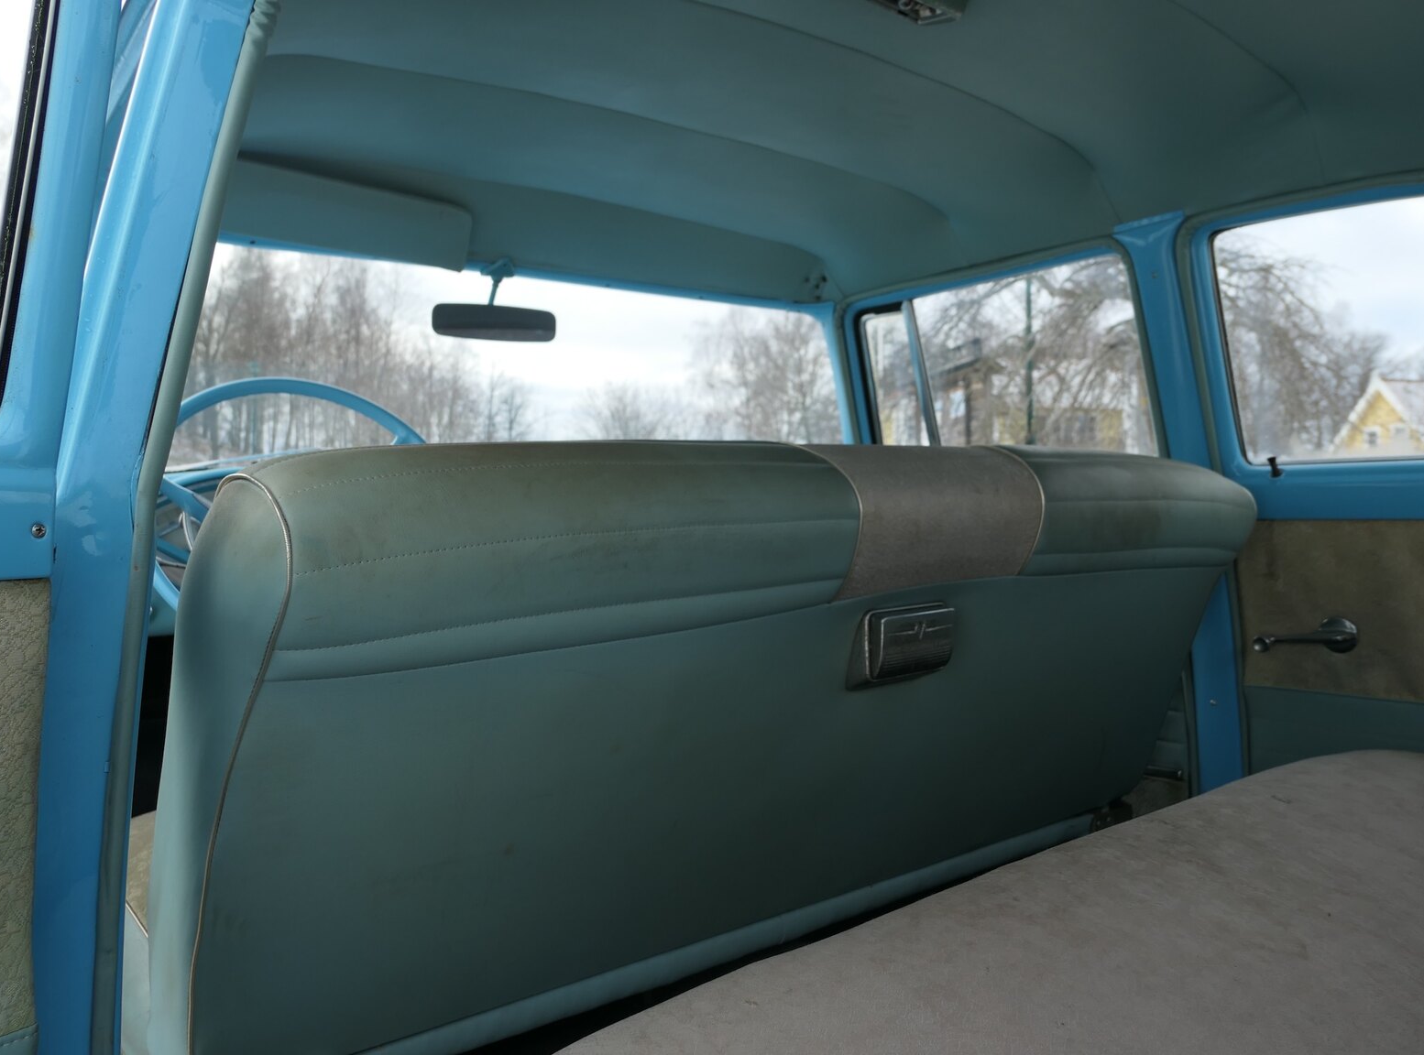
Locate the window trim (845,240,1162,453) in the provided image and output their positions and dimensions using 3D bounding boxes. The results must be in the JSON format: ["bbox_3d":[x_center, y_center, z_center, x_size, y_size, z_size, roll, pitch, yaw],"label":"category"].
[{"bbox_3d":[0.461,-0.236,1.766,0.050,0.340,0.575,-20,13,-40],"label":"window trim"}]

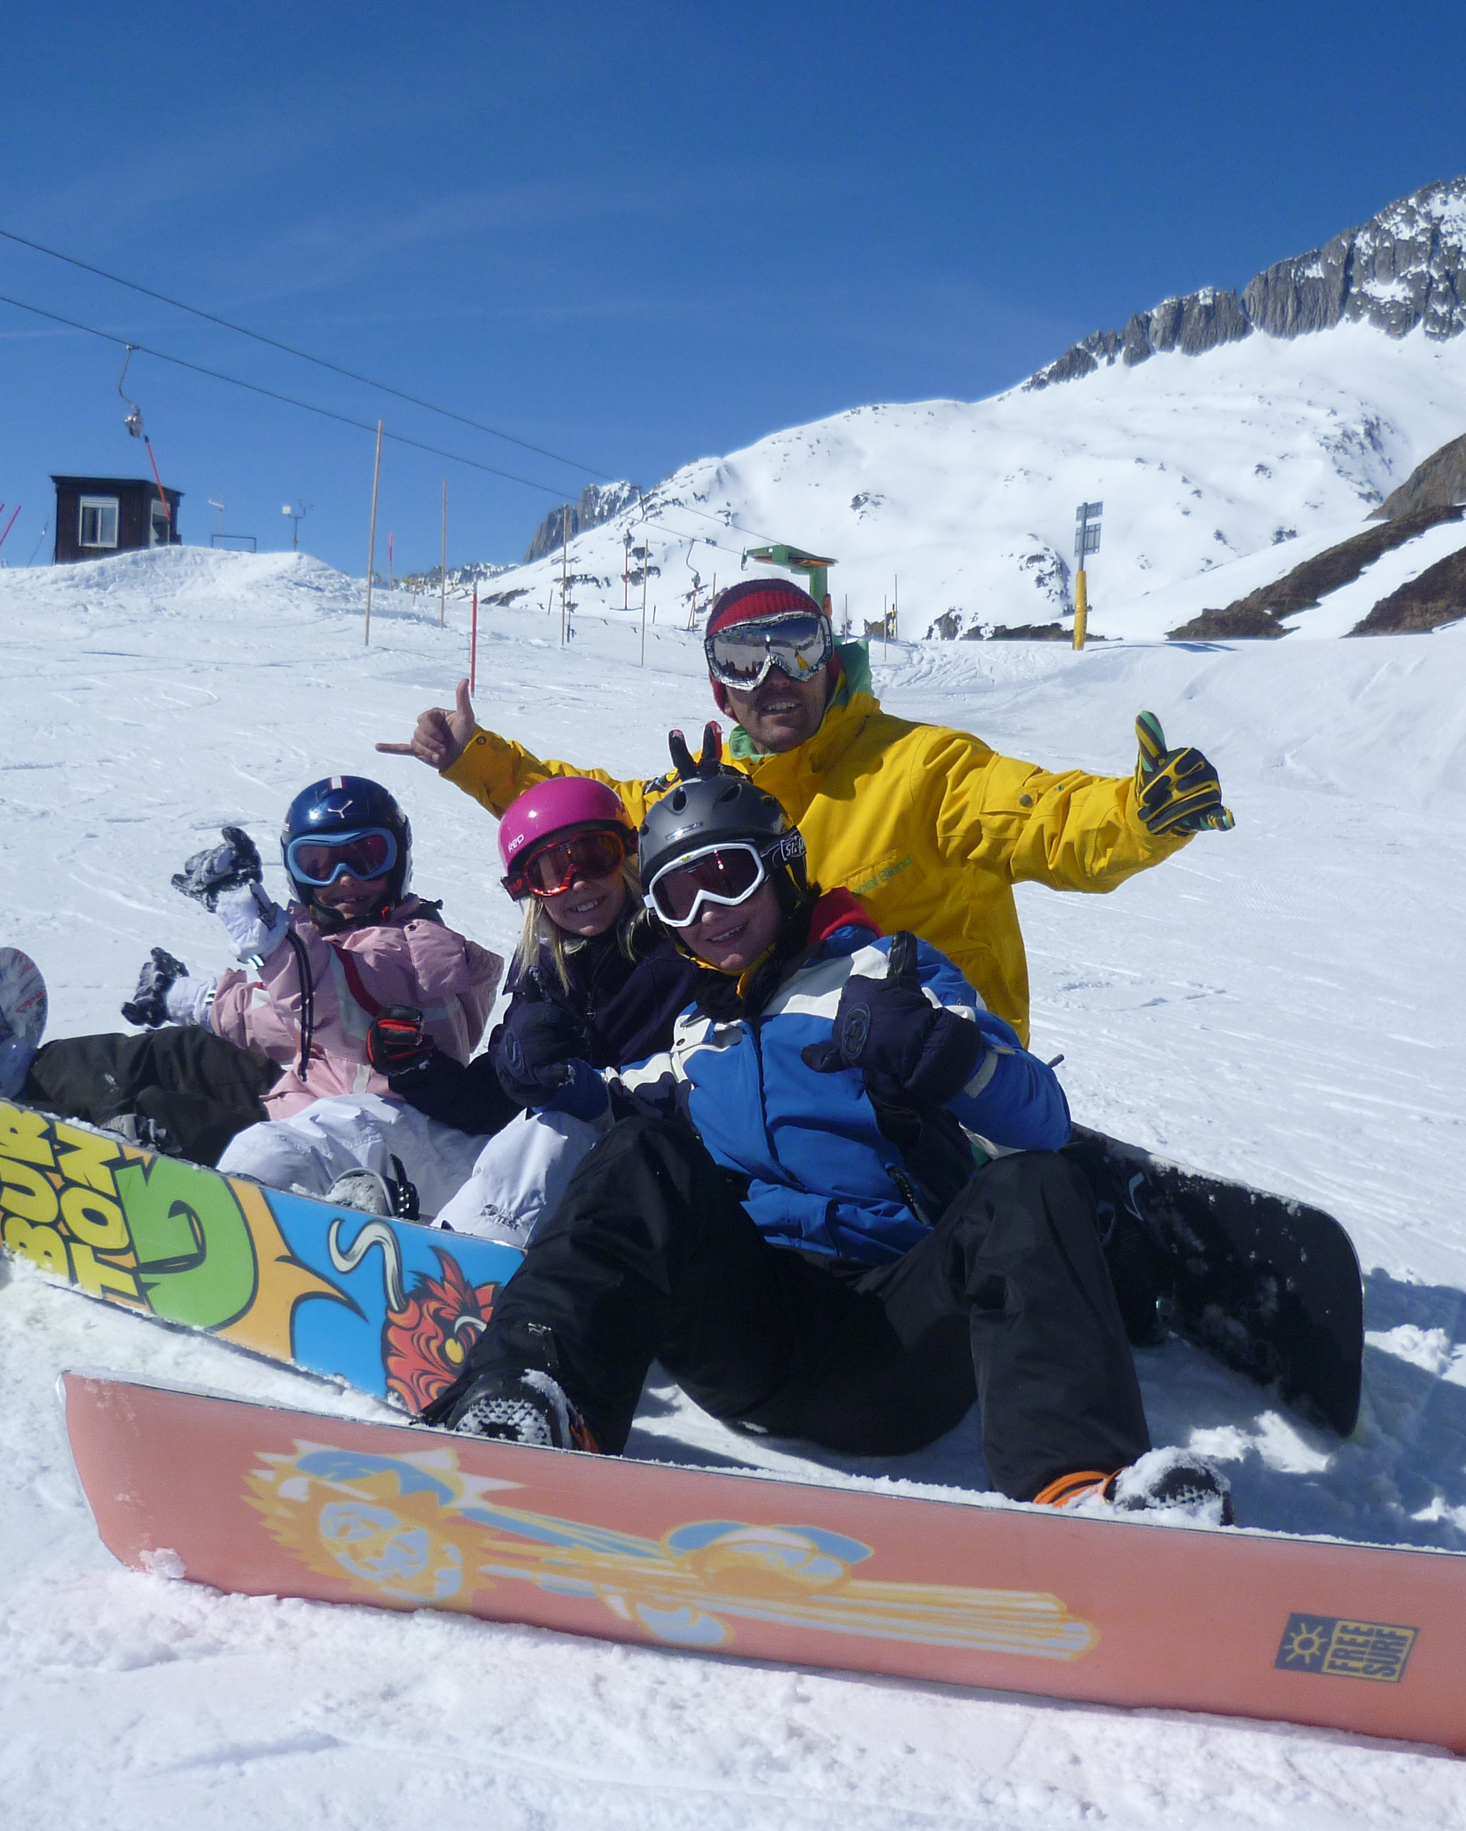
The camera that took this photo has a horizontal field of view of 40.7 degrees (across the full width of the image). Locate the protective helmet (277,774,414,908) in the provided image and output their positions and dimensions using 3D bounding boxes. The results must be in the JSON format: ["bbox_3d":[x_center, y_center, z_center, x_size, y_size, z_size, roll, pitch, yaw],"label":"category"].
[{"bbox_3d":[-0.608,-0.118,3.100,0.210,0.215,0.255,-4,4,-4],"label":"protective helmet"}]

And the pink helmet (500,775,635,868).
[{"bbox_3d":[-0.252,-0.135,2.950,0.210,0.180,0.250,-18,11,-7],"label":"pink helmet"}]

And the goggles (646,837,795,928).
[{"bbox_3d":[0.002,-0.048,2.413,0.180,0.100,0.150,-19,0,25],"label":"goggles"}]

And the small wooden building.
[{"bbox_3d":[-15.622,-9.972,50.000,2.500,2.350,2.400,2,4,8],"label":"small wooden building"}]

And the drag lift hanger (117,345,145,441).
[{"bbox_3d":[-11.903,-10.321,39.000,0.550,1.900,0.400,1,4,-3],"label":"drag lift hanger"}]

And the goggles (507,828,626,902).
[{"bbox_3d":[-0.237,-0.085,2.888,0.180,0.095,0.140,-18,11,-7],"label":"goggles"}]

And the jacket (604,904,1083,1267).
[{"bbox_3d":[0.118,0.202,2.420,0.560,0.460,0.400,3,4,22],"label":"jacket"}]

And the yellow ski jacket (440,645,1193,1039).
[{"bbox_3d":[0.127,-0.049,2.880,1.080,0.700,0.480,3,4,17],"label":"yellow ski jacket"}]

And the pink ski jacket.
[{"bbox_3d":[-0.590,0.144,3.080,0.450,0.380,0.340,4,5,30],"label":"pink ski jacket"}]

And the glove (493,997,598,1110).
[{"bbox_3d":[-0.225,0.152,2.360,0.130,0.170,0.140,3,4,25],"label":"glove"}]

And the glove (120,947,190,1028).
[{"bbox_3d":[-0.900,0.112,3.080,0.110,0.140,0.120,4,5,35],"label":"glove"}]

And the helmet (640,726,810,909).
[{"bbox_3d":[-0.007,-0.095,2.480,0.215,0.210,0.260,-19,0,25],"label":"helmet"}]

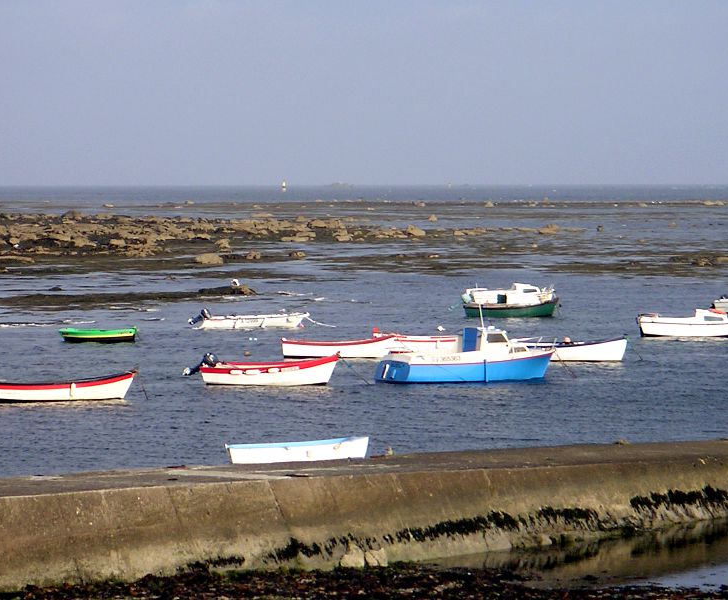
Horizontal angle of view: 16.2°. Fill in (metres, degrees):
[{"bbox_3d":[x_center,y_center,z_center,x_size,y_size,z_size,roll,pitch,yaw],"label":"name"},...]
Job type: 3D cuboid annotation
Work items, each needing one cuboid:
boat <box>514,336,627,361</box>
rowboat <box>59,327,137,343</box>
[{"bbox_3d":[7.713,1.935,99.217,4.930,0.978,1.775,0,3,4],"label":"boat"},{"bbox_3d":[-11.466,1.545,111.024,3.319,0.716,1.327,0,3,-3],"label":"rowboat"}]

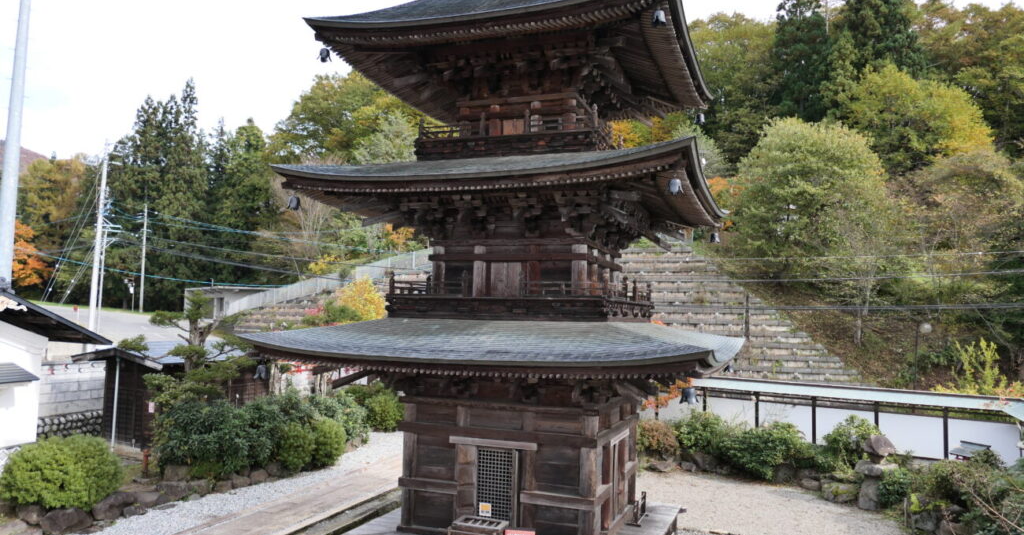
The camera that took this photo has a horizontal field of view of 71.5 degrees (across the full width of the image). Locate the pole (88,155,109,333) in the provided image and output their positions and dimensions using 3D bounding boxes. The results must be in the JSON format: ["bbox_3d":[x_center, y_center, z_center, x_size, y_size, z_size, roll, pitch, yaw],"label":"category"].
[{"bbox_3d":[-21.512,-0.832,37.000,0.400,10.100,0.400,4,-4,-30],"label":"pole"}]

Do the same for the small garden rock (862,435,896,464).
[{"bbox_3d":[9.766,4.837,18.900,0.900,0.760,0.750,-1,-4,27],"label":"small garden rock"}]

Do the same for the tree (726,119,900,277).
[{"bbox_3d":[18.591,-4.021,44.000,9.600,9.600,8.800,0,-4,23],"label":"tree"}]

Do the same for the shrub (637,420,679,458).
[{"bbox_3d":[4.917,5.853,24.200,1.600,1.250,1.400,1,-4,12],"label":"shrub"}]

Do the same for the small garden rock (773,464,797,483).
[{"bbox_3d":[7.625,5.764,19.900,0.670,0.440,0.500,0,-5,21],"label":"small garden rock"}]

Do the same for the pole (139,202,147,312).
[{"bbox_3d":[-26.497,-0.717,51.000,0.300,7.800,0.300,4,-5,-27],"label":"pole"}]

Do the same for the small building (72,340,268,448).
[{"bbox_3d":[-11.623,4.433,25.236,3.300,3.200,5.900,0,-4,21],"label":"small building"}]

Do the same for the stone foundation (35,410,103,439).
[{"bbox_3d":[-15.572,5.575,24.945,0.500,0.850,2.600,0,-4,21],"label":"stone foundation"}]

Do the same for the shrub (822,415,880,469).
[{"bbox_3d":[9.212,4.762,19.297,1.600,1.450,1.400,-1,-5,25],"label":"shrub"}]

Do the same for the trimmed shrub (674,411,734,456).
[{"bbox_3d":[5.710,4.965,21.097,1.750,1.400,1.500,0,-4,15],"label":"trimmed shrub"}]

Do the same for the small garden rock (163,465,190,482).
[{"bbox_3d":[-8.020,4.924,17.000,0.630,0.370,0.480,6,-6,-43],"label":"small garden rock"}]

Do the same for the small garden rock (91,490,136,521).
[{"bbox_3d":[-8.272,4.953,14.800,0.580,0.480,0.830,-3,-6,45],"label":"small garden rock"}]

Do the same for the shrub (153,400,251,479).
[{"bbox_3d":[-7.654,4.321,17.697,2.200,1.900,1.800,3,-5,-23],"label":"shrub"}]

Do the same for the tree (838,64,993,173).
[{"bbox_3d":[28.357,-10.077,49.970,9.600,8.200,8.800,-1,-5,30],"label":"tree"}]

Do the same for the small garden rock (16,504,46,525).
[{"bbox_3d":[-9.459,4.862,14.000,0.450,0.360,0.520,-2,-6,42],"label":"small garden rock"}]

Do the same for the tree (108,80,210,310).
[{"bbox_3d":[-29.738,-6.074,60.000,7.800,19.000,7.300,4,-5,-27],"label":"tree"}]

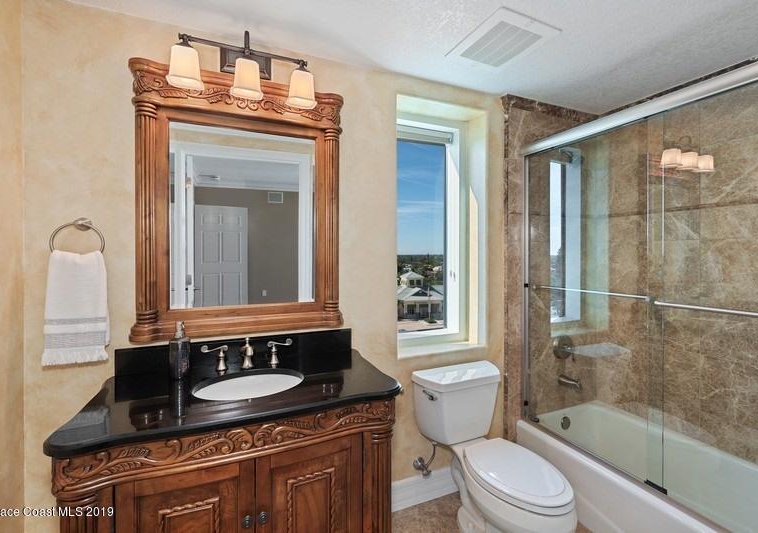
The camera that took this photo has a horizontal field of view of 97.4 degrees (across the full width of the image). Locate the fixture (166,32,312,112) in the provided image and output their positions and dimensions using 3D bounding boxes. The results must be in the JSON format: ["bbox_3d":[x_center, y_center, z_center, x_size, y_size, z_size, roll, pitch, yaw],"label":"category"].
[{"bbox_3d":[-0.569,-0.876,1.443,0.585,0.295,0.190,0,1,-22],"label":"fixture"}]

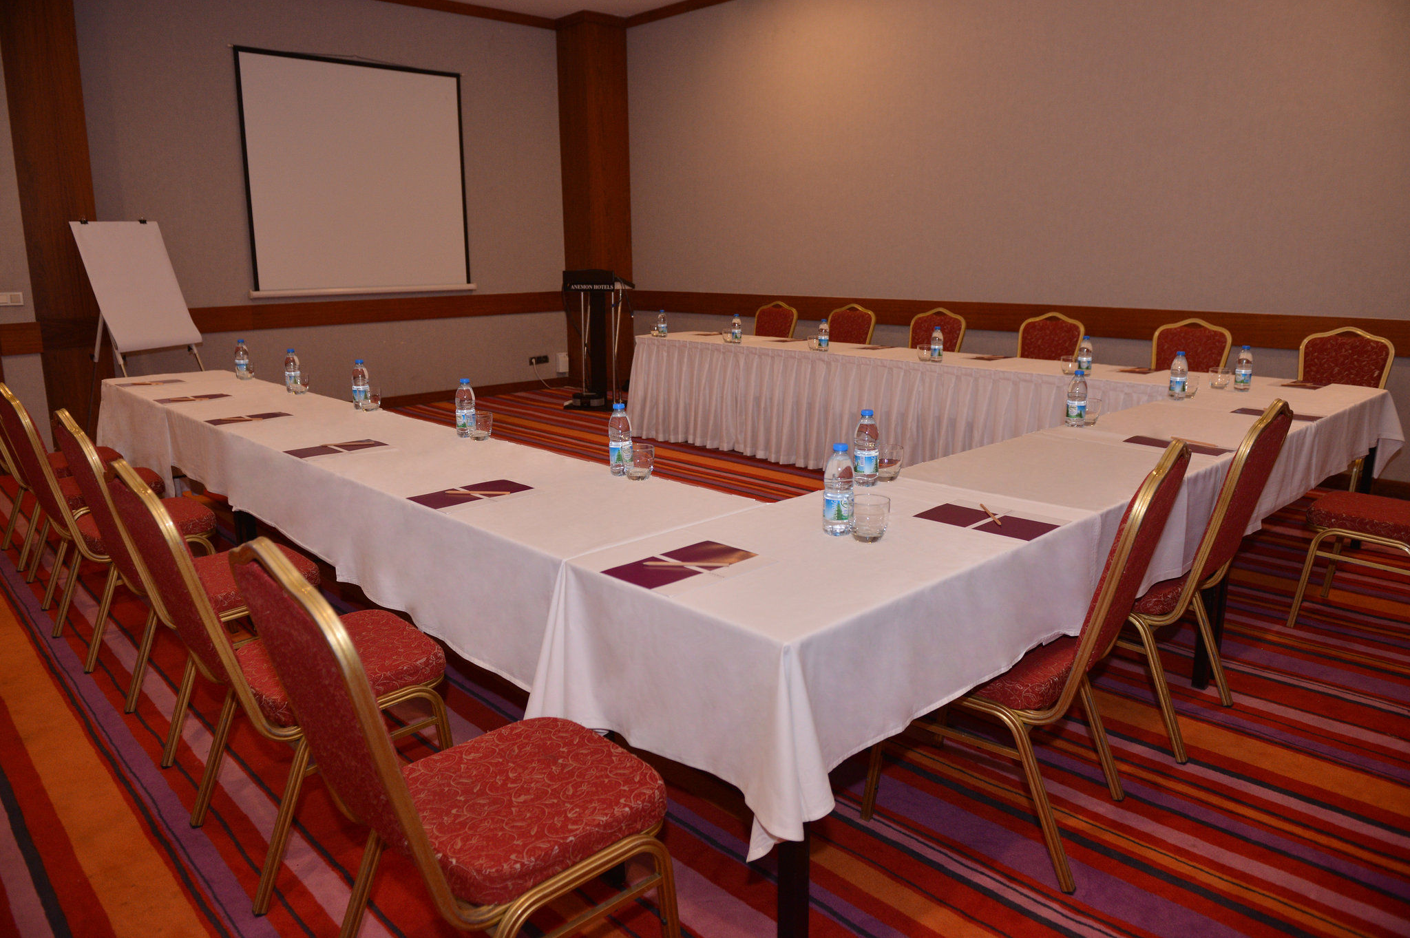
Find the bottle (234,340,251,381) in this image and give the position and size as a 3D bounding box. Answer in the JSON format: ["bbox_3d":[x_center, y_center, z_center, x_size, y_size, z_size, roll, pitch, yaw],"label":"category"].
[{"bbox_3d":[-2.369,-0.557,4.809,0.067,0.202,0.067,-12,17,-42],"label":"bottle"}]

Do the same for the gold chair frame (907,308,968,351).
[{"bbox_3d":[1.411,-0.570,6.386,0.588,0.987,0.462,-12,17,-42],"label":"gold chair frame"}]

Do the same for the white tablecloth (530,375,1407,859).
[{"bbox_3d":[1.400,0.098,3.099,4.194,0.378,0.744,-12,17,-42],"label":"white tablecloth"}]

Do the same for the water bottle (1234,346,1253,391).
[{"bbox_3d":[2.398,-0.449,4.176,0.067,0.202,0.067,-12,17,-42],"label":"water bottle"}]

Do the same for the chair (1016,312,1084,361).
[{"bbox_3d":[1.972,-0.439,5.733,0.570,0.962,0.455,-12,17,-43],"label":"chair"}]

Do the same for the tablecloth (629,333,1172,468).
[{"bbox_3d":[1.042,-0.370,6.039,0.672,0.756,4.140,-12,17,-42],"label":"tablecloth"}]

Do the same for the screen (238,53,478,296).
[{"bbox_3d":[-2.932,-2.484,8.062,2.100,1.965,0.080,-12,17,-43],"label":"screen"}]

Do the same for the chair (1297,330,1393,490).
[{"bbox_3d":[3.055,-0.190,4.629,0.570,0.962,0.455,-12,17,-43],"label":"chair"}]

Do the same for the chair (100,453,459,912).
[{"bbox_3d":[-0.939,0.395,2.100,0.570,0.962,0.455,-12,17,-43],"label":"chair"}]

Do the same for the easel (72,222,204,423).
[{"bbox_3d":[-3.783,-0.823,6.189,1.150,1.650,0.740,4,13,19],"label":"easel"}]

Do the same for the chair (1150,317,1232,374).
[{"bbox_3d":[2.526,-0.313,5.167,0.570,0.962,0.455,-12,17,-43],"label":"chair"}]

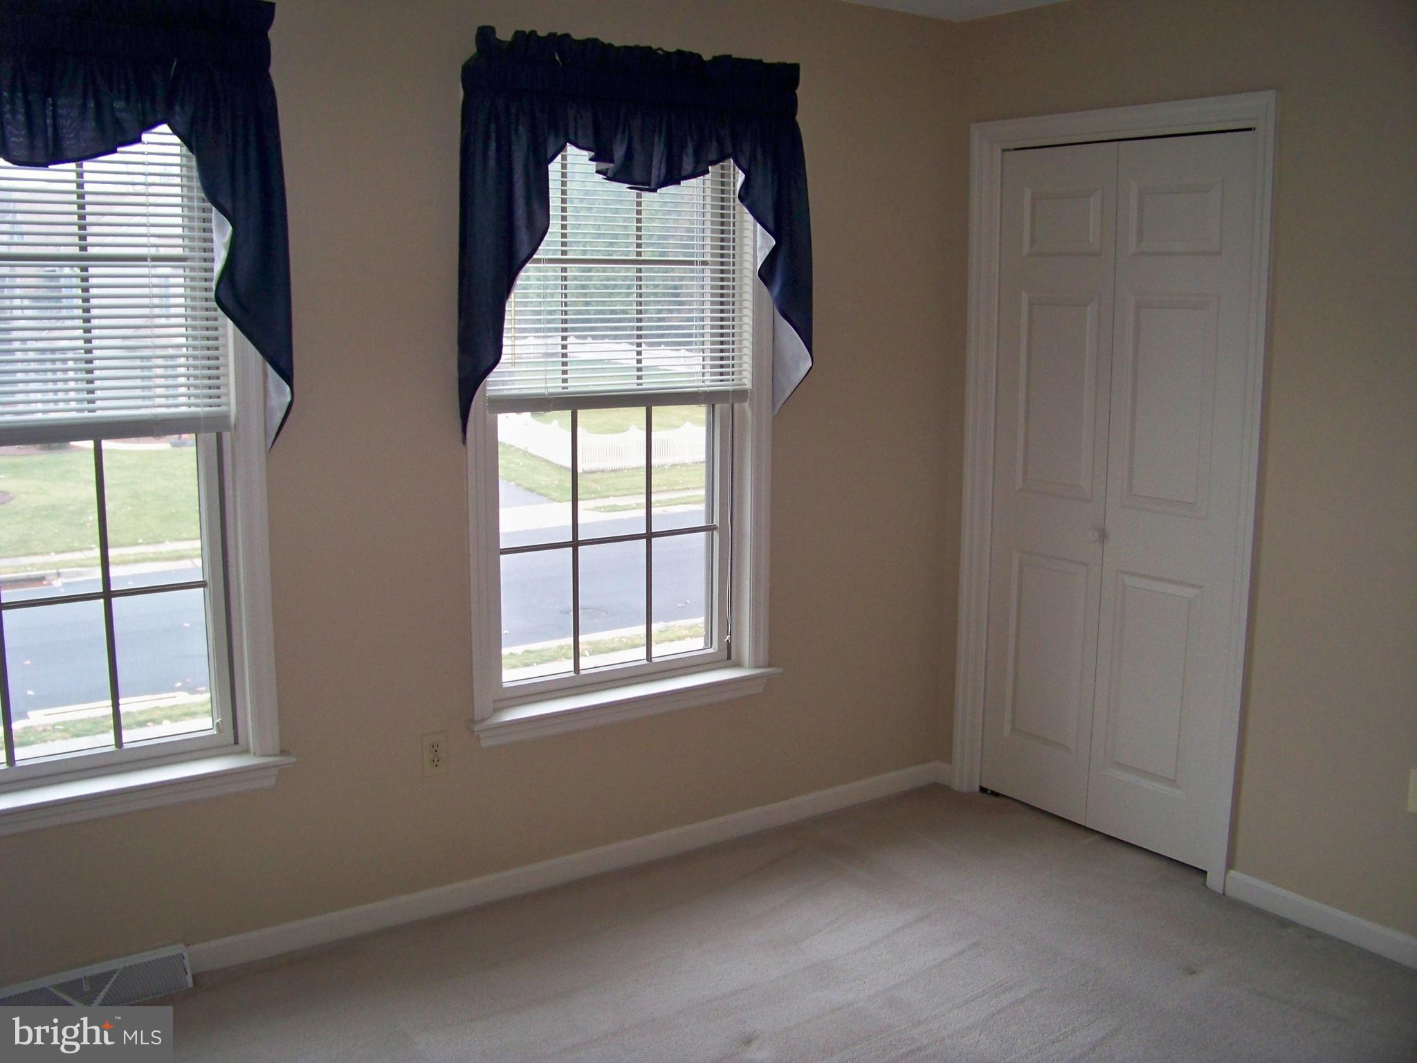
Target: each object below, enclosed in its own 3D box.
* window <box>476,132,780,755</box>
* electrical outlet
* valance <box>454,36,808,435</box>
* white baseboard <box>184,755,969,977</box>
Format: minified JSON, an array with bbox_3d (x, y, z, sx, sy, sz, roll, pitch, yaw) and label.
[{"bbox_3d":[-0.226,-0.324,3.687,0.970,1.690,0.115,-6,11,-34],"label":"window"},{"bbox_3d":[-0.704,0.573,3.472,0.070,0.114,0.010,-6,11,-34],"label":"electrical outlet"},{"bbox_3d":[-0.165,-0.752,3.564,1.055,0.975,0.120,-6,11,-34],"label":"valance"},{"bbox_3d":[-0.231,0.908,3.858,2.410,0.077,0.022,-6,11,-34],"label":"white baseboard"}]

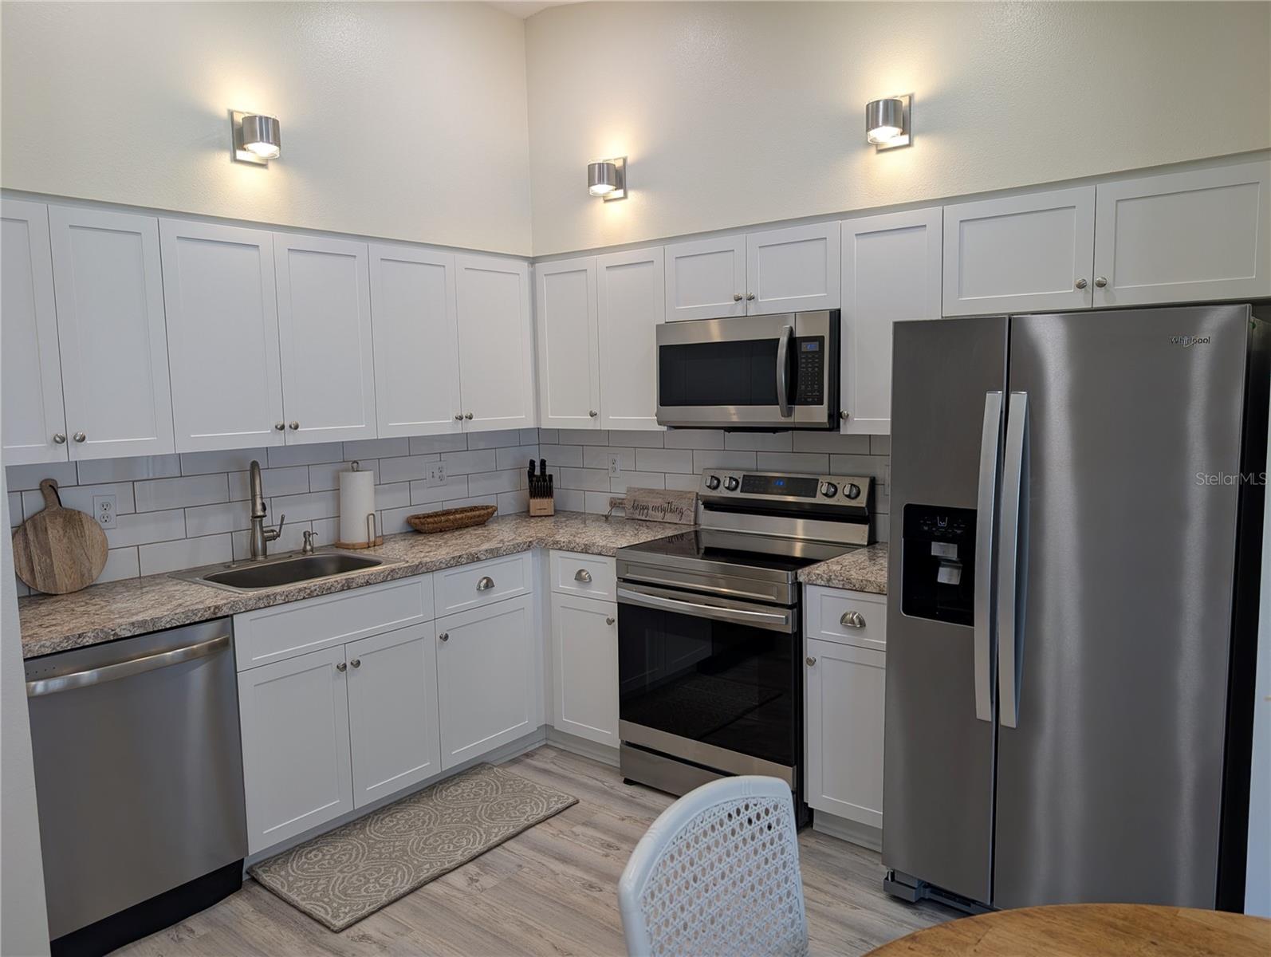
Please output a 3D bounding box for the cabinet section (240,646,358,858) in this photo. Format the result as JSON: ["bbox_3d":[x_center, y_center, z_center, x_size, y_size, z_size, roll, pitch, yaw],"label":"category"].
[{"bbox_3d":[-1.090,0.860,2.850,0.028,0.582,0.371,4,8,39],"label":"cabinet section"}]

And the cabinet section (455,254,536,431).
[{"bbox_3d":[-0.728,-0.582,3.936,0.325,0.731,0.421,4,8,39],"label":"cabinet section"}]

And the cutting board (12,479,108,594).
[{"bbox_3d":[-1.838,0.183,2.808,0.020,0.370,0.283,-2,6,39],"label":"cutting board"}]

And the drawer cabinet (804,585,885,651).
[{"bbox_3d":[0.851,0.421,3.007,0.312,0.178,0.528,4,8,39],"label":"drawer cabinet"}]

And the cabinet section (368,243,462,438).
[{"bbox_3d":[-0.992,-0.542,3.616,0.325,0.731,0.413,4,8,39],"label":"cabinet section"}]

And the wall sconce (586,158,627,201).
[{"bbox_3d":[-0.126,-1.223,3.583,0.127,0.166,0.135,4,8,39],"label":"wall sconce"}]

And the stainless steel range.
[{"bbox_3d":[0.411,0.591,3.377,0.757,1.185,0.690,4,8,39],"label":"stainless steel range"}]

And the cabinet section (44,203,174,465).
[{"bbox_3d":[-1.693,-0.437,2.763,0.325,0.731,0.302,4,8,39],"label":"cabinet section"}]

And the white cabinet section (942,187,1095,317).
[{"bbox_3d":[1.256,-0.695,2.807,0.438,0.345,0.325,4,8,39],"label":"white cabinet section"}]

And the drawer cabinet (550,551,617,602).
[{"bbox_3d":[-0.038,0.365,3.722,0.380,0.178,0.528,4,8,39],"label":"drawer cabinet"}]

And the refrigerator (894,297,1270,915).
[{"bbox_3d":[1.270,0.396,2.572,0.832,1.705,0.810,4,8,39],"label":"refrigerator"}]

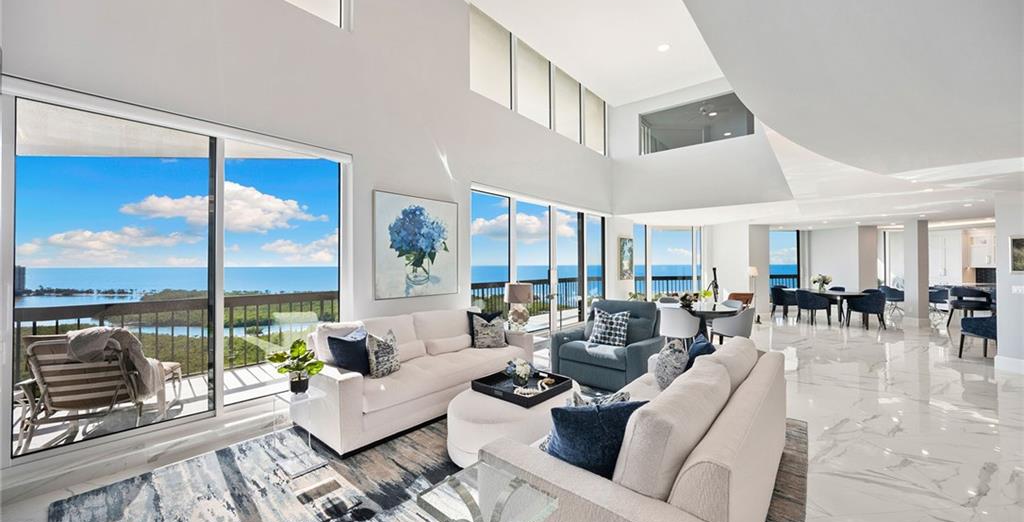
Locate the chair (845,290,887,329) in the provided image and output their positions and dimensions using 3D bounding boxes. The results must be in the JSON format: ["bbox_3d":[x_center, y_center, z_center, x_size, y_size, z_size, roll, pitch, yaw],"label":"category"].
[{"bbox_3d":[7.900,1.081,8.260,0.580,0.830,0.580,0,-1,-20],"label":"chair"}]

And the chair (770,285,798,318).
[{"bbox_3d":[7.250,1.098,9.800,0.580,0.830,0.580,0,-1,7],"label":"chair"}]

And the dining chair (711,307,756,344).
[{"bbox_3d":[3.430,1.087,5.676,0.550,0.800,0.570,0,-1,-42],"label":"dining chair"}]

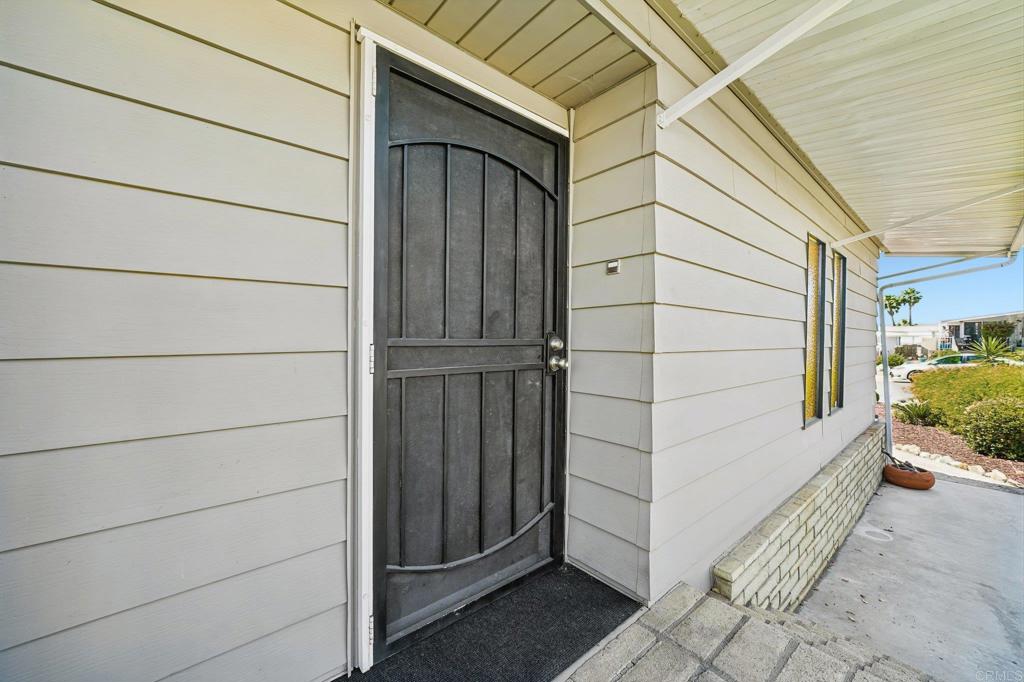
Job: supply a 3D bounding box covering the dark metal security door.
[{"bbox_3d":[-0.099,0.049,1.511,0.920,2.030,0.045,0,1,-39],"label":"dark metal security door"}]

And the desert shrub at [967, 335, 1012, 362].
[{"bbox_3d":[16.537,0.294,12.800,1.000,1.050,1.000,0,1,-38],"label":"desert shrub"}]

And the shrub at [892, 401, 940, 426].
[{"bbox_3d":[9.248,1.658,8.450,0.800,0.560,0.800,0,1,-42],"label":"shrub"}]

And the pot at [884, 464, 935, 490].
[{"bbox_3d":[5.196,1.783,4.832,0.460,0.240,0.460,0,1,-39],"label":"pot"}]

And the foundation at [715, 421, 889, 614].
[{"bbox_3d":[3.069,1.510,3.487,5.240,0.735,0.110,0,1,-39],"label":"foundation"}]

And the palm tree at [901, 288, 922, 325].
[{"bbox_3d":[81.067,-4.261,75.000,2.800,12.000,2.800,0,1,-43],"label":"palm tree"}]

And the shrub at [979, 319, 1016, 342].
[{"bbox_3d":[29.616,-0.457,22.500,1.300,1.600,1.300,0,1,-37],"label":"shrub"}]

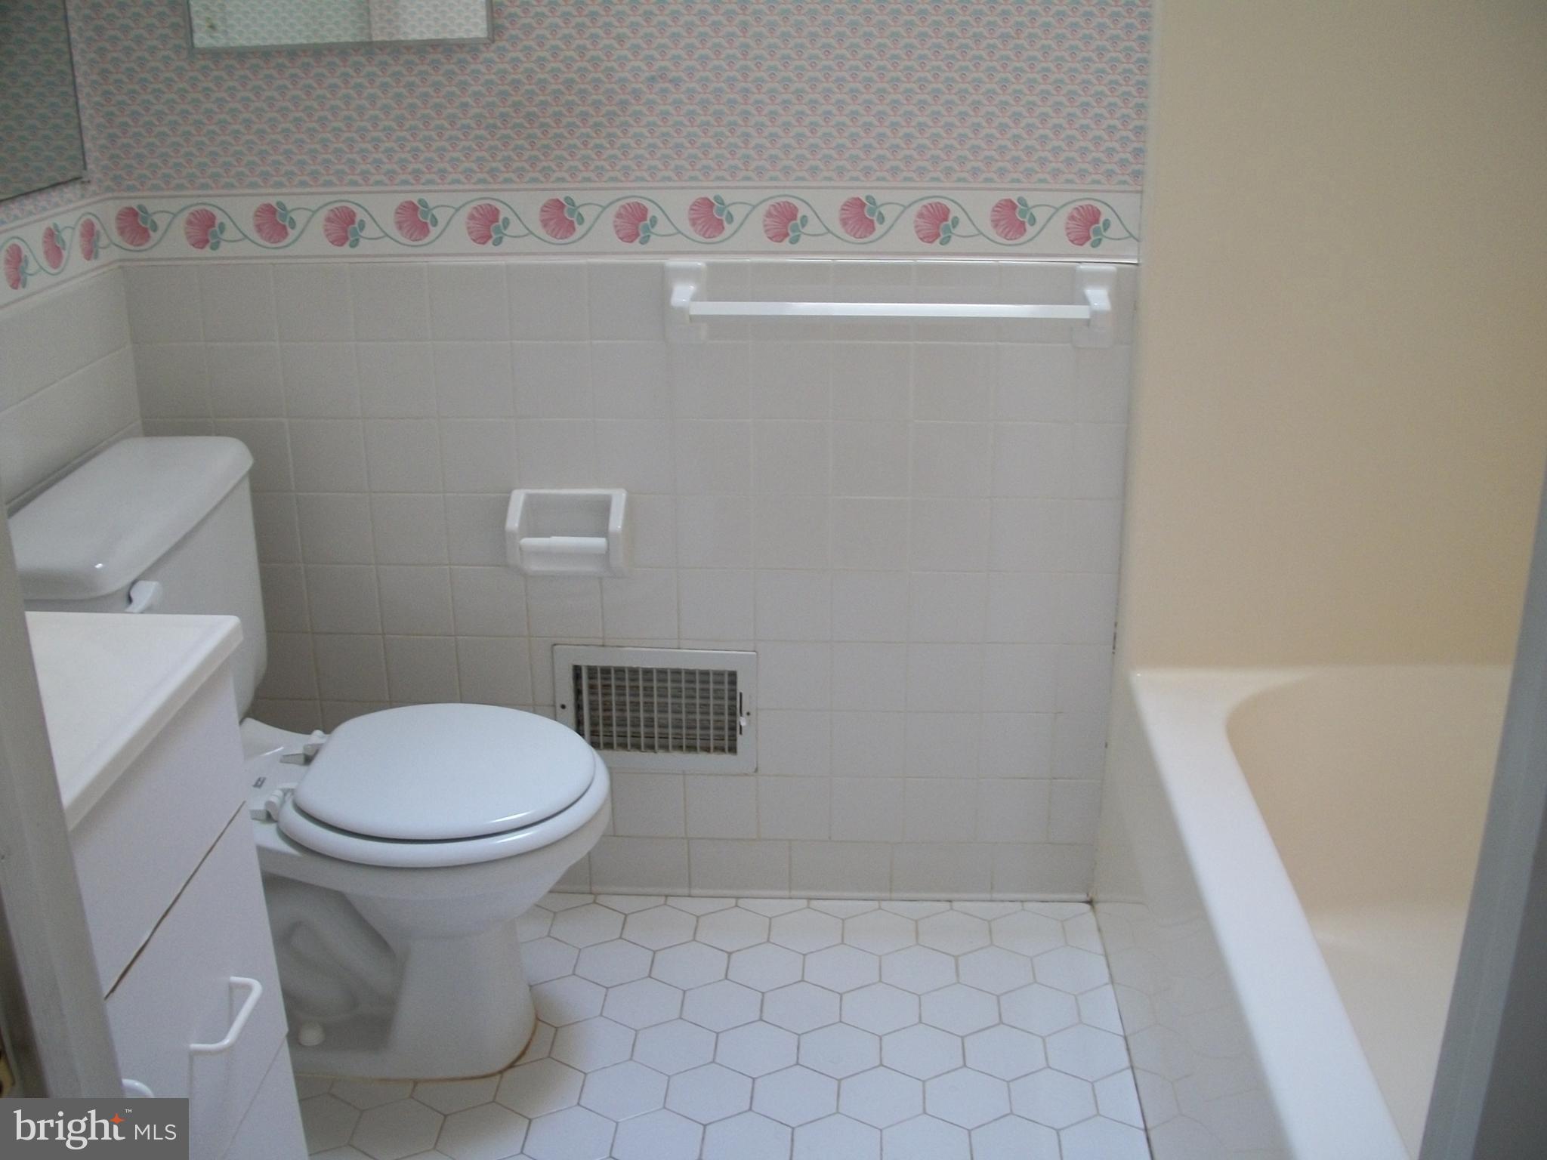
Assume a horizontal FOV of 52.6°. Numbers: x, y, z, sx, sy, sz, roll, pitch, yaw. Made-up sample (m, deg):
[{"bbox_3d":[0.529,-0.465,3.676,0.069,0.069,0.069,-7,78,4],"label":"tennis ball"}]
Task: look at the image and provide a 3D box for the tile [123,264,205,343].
[{"bbox_3d":[-0.832,-0.379,2.142,0.108,0.108,0.009,1,20,3],"label":"tile"}]

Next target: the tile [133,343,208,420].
[{"bbox_3d":[-0.836,-0.279,2.178,0.108,0.108,0.009,1,20,3],"label":"tile"}]

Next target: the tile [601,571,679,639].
[{"bbox_3d":[-0.191,0.034,2.256,0.108,0.108,0.009,1,20,3],"label":"tile"}]

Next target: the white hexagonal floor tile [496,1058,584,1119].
[{"bbox_3d":[-0.295,0.647,1.978,0.108,0.010,0.125,1,20,4],"label":"white hexagonal floor tile"}]

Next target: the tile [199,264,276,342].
[{"bbox_3d":[-0.731,-0.379,2.138,0.108,0.108,0.009,1,20,3],"label":"tile"}]

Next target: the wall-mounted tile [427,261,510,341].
[{"bbox_3d":[-0.410,-0.376,2.112,0.108,0.108,0.009,1,20,3],"label":"wall-mounted tile"}]

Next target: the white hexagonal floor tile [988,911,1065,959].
[{"bbox_3d":[0.373,0.525,2.302,0.108,0.009,0.125,0,21,3],"label":"white hexagonal floor tile"}]

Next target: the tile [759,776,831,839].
[{"bbox_3d":[0.033,0.343,2.365,0.108,0.107,0.009,1,20,4],"label":"tile"}]

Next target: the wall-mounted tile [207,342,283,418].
[{"bbox_3d":[-0.731,-0.275,2.174,0.108,0.108,0.009,1,20,3],"label":"wall-mounted tile"}]

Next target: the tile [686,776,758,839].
[{"bbox_3d":[-0.078,0.341,2.363,0.108,0.108,0.009,1,20,3],"label":"tile"}]

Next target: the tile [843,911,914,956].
[{"bbox_3d":[0.155,0.523,2.307,0.105,0.009,0.121,1,20,4],"label":"tile"}]

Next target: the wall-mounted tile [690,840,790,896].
[{"bbox_3d":[-0.051,0.439,2.389,0.154,0.097,0.010,1,20,3],"label":"wall-mounted tile"}]

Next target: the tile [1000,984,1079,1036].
[{"bbox_3d":[0.364,0.593,2.135,0.107,0.009,0.123,0,20,3],"label":"tile"}]

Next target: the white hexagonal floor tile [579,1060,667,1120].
[{"bbox_3d":[-0.187,0.650,1.981,0.108,0.009,0.125,1,20,3],"label":"white hexagonal floor tile"}]

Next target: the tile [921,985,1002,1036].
[{"bbox_3d":[0.254,0.588,2.126,0.108,0.010,0.125,1,20,4],"label":"tile"}]

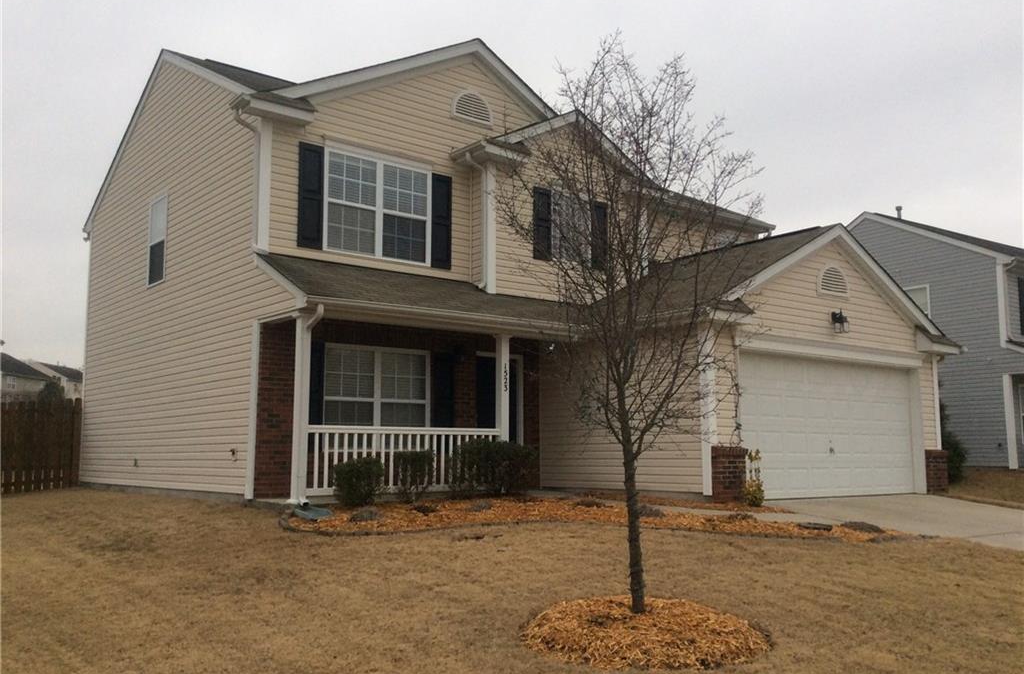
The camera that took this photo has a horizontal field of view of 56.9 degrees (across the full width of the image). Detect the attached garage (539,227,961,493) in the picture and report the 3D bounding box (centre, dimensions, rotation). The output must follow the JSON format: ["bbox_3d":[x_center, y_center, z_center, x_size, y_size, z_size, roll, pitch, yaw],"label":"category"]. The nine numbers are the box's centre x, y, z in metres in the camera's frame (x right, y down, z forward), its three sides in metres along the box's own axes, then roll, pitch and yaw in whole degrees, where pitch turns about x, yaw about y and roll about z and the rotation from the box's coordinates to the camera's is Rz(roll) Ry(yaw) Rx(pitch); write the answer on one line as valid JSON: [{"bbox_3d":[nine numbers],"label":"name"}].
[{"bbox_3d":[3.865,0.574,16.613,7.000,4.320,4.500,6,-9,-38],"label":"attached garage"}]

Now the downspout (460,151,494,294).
[{"bbox_3d":[-0.579,-1.843,14.881,0.330,2.220,0.100,6,-9,-38],"label":"downspout"}]

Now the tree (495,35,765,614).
[{"bbox_3d":[0.858,-0.184,6.900,2.000,4.270,1.950,0,-7,0],"label":"tree"}]

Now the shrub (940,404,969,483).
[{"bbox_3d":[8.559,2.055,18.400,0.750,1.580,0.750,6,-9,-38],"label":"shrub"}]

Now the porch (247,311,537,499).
[{"bbox_3d":[-1.052,1.098,13.669,5.000,2.460,1.420,6,-9,-38],"label":"porch"}]

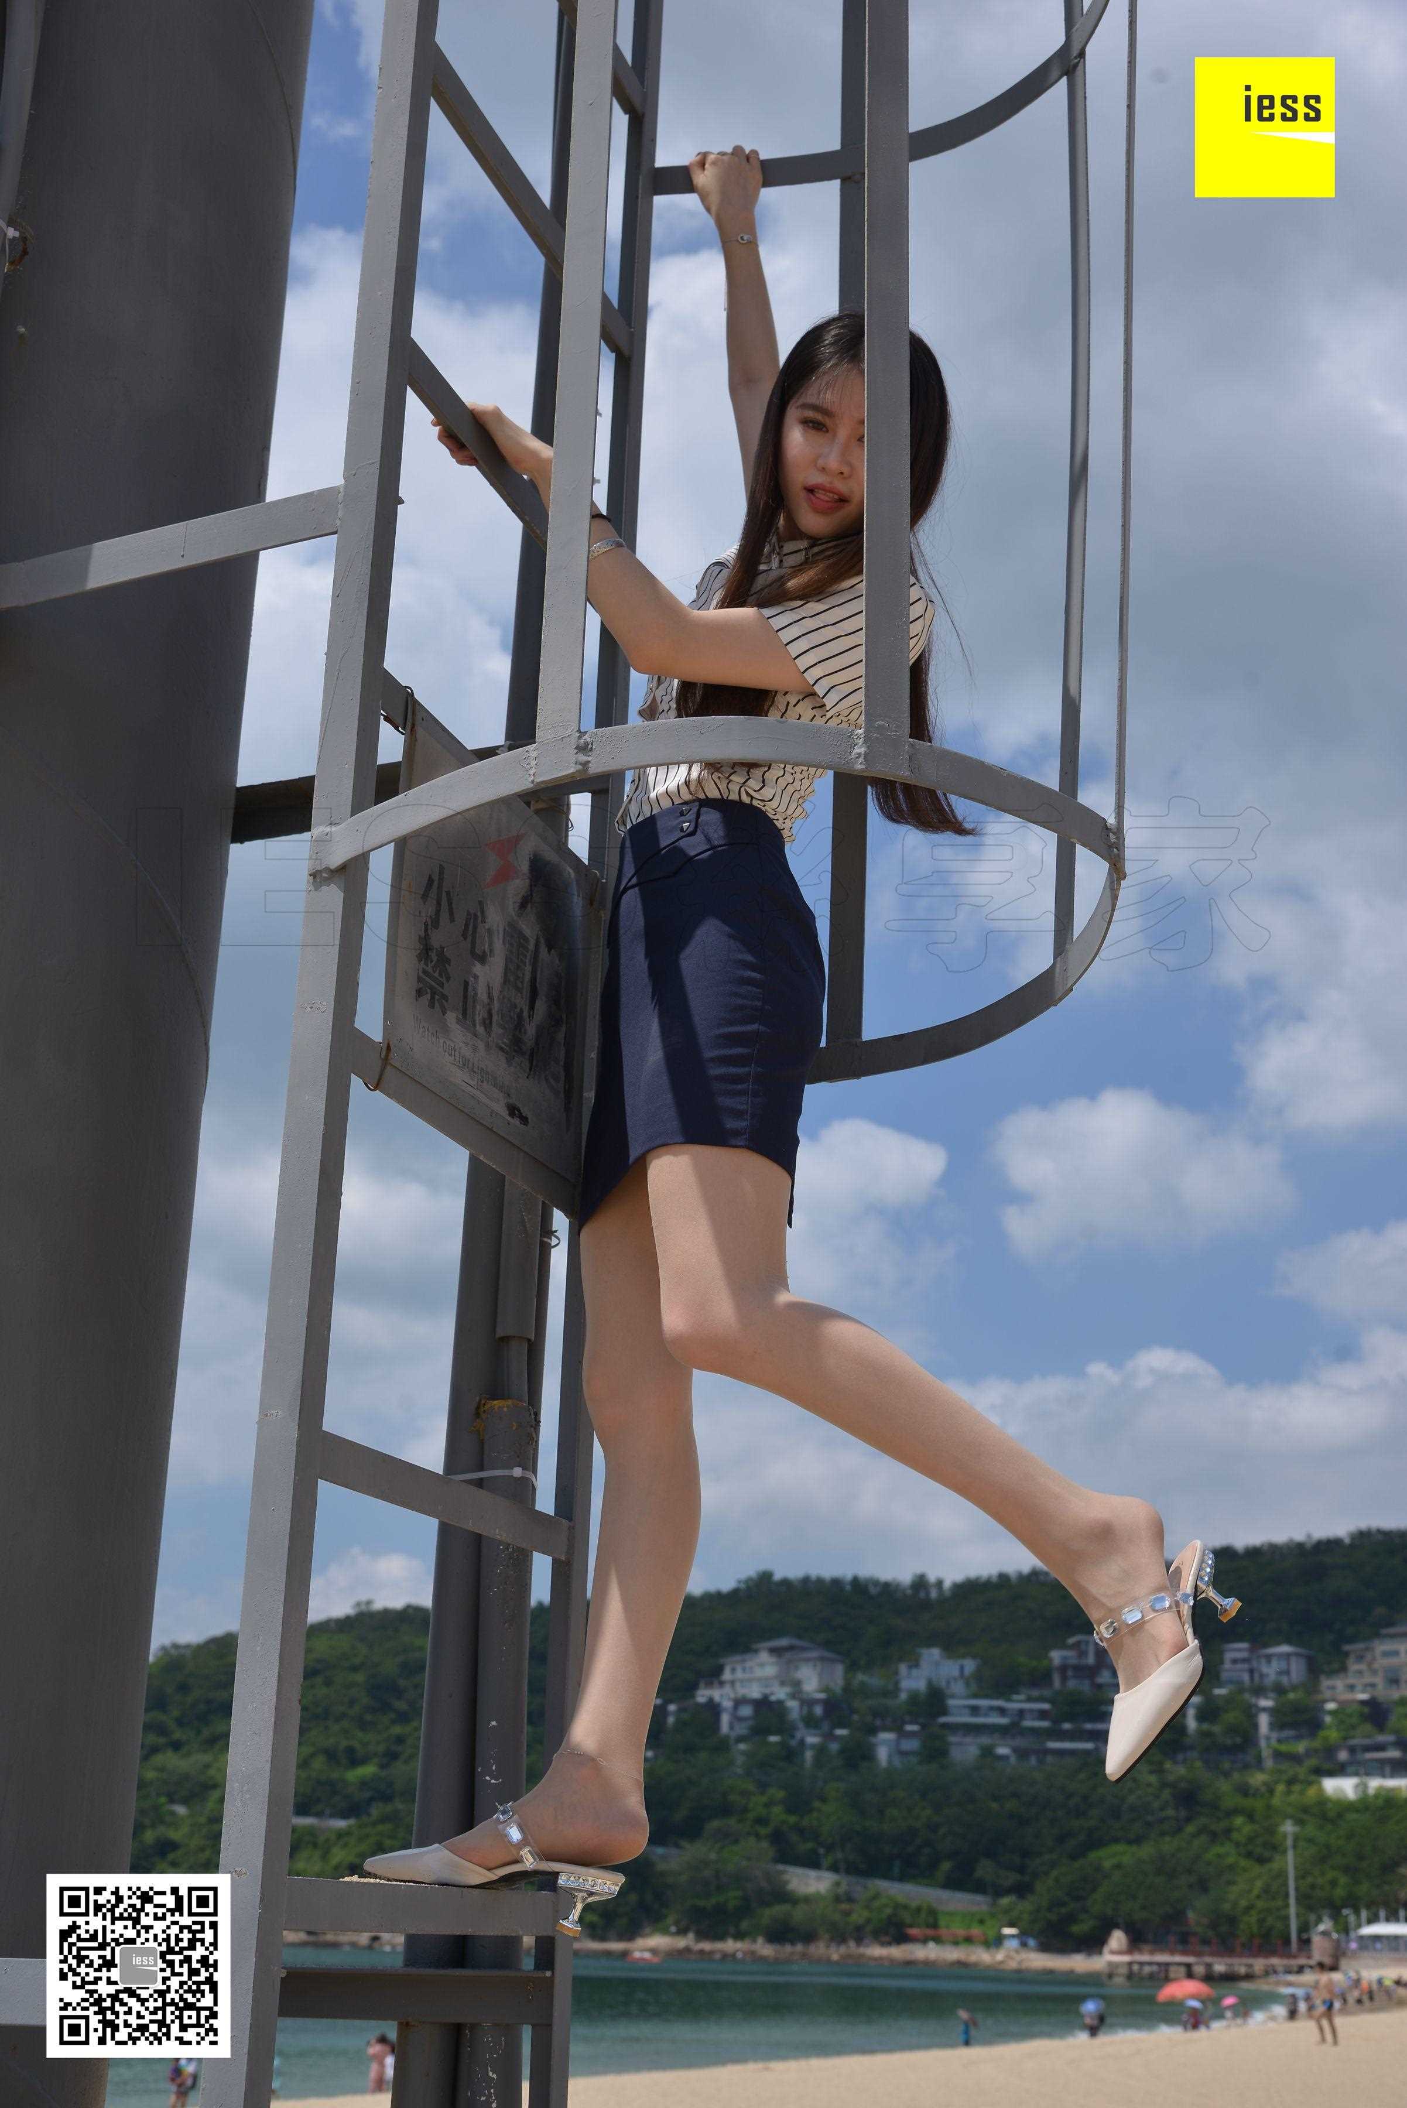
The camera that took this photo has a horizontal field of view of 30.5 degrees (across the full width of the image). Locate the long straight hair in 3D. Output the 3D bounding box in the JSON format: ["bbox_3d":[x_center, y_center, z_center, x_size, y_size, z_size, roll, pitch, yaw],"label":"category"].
[{"bbox_3d":[0.127,-0.497,2.640,0.300,0.560,0.250,-4,-20,17],"label":"long straight hair"}]

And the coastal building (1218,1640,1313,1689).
[{"bbox_3d":[101.650,110.640,466.400,13.330,7.640,11.000,-10,-22,31],"label":"coastal building"}]

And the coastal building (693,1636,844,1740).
[{"bbox_3d":[12.180,117.100,475.650,24.290,17.160,15.000,-4,-20,18],"label":"coastal building"}]

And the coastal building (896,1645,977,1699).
[{"bbox_3d":[43.120,113.790,474.650,12.720,8.770,10.000,-5,-20,18],"label":"coastal building"}]

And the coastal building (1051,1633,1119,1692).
[{"bbox_3d":[70.450,111.770,471.850,12.400,10.060,11.000,-4,-20,18],"label":"coastal building"}]

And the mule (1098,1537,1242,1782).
[{"bbox_3d":[0.379,0.504,2.186,0.090,0.237,0.080,44,-36,4],"label":"mule"}]

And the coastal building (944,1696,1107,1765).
[{"bbox_3d":[56.390,118.670,451.260,26.830,10.630,12.000,-4,-20,16],"label":"coastal building"}]

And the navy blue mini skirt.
[{"bbox_3d":[-0.001,-0.049,2.500,0.230,0.400,0.320,9,-20,-16],"label":"navy blue mini skirt"}]

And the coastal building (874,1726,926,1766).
[{"bbox_3d":[34.330,121.660,452.680,8.170,6.600,8.000,-2,-19,12],"label":"coastal building"}]

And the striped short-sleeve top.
[{"bbox_3d":[0.074,-0.373,2.610,0.250,0.380,0.370,21,-21,-28],"label":"striped short-sleeve top"}]

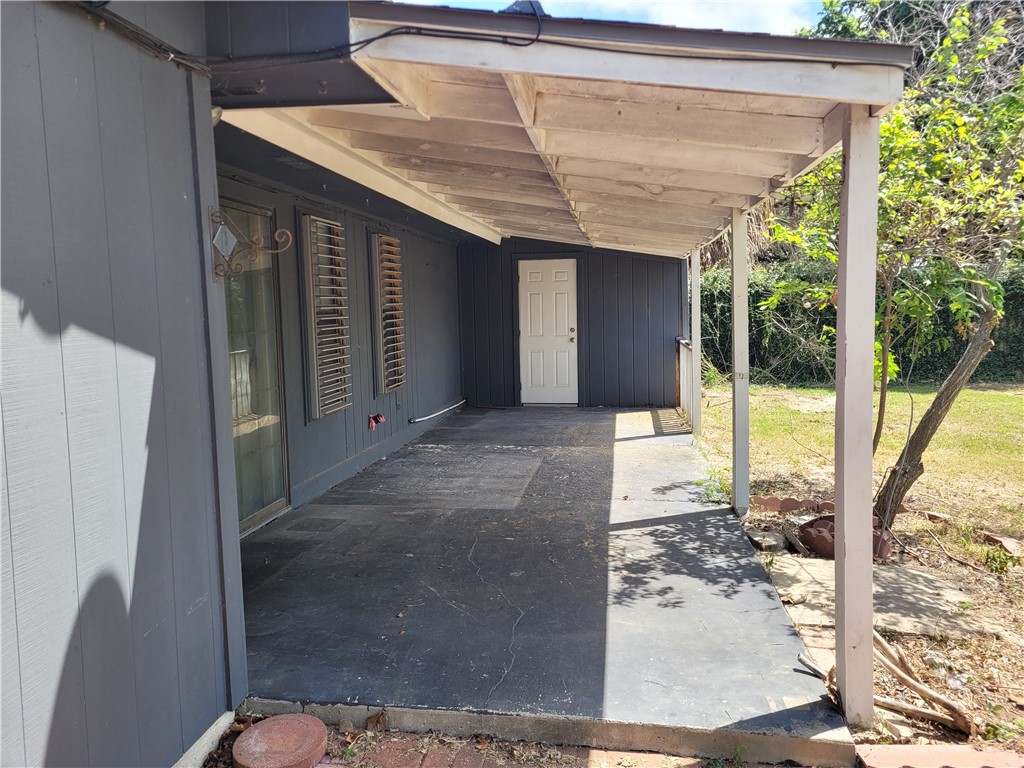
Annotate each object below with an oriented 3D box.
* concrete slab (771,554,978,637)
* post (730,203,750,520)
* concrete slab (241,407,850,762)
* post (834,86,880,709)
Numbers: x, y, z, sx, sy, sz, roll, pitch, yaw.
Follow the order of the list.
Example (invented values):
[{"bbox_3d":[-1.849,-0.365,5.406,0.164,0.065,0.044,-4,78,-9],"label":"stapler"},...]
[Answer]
[{"bbox_3d":[1.741,1.049,3.793,0.840,0.070,0.950,-1,6,9],"label":"concrete slab"},{"bbox_3d":[1.494,-0.137,5.005,0.087,2.025,0.090,-1,6,9],"label":"post"},{"bbox_3d":[0.195,0.789,6.724,3.092,0.110,8.175,-1,6,9],"label":"concrete slab"},{"bbox_3d":[1.128,0.112,2.508,0.089,2.045,0.092,-1,6,9],"label":"post"}]

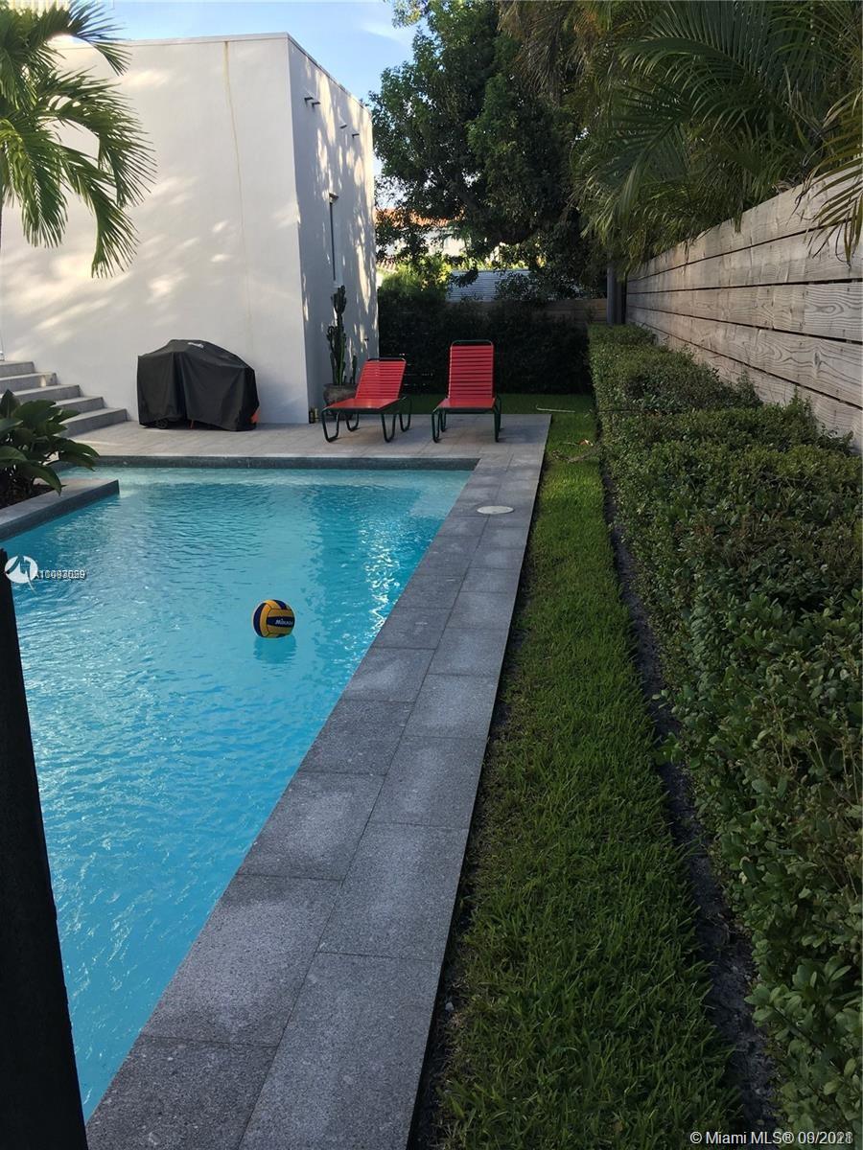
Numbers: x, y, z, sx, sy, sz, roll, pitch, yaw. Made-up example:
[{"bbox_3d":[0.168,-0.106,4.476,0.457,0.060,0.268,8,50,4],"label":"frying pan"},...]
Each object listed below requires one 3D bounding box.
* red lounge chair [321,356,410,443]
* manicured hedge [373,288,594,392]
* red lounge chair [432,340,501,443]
[{"bbox_3d":[-0.702,-2.077,11.351,0.690,0.830,1.870,1,16,9],"label":"red lounge chair"},{"bbox_3d":[0.904,-3.975,16.432,3.550,1.640,0.850,1,16,8],"label":"manicured hedge"},{"bbox_3d":[0.433,-2.132,11.083,0.690,1.040,1.740,1,16,6],"label":"red lounge chair"}]

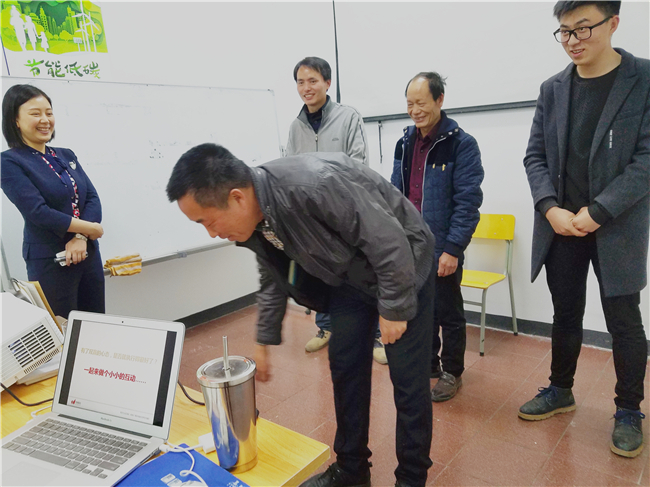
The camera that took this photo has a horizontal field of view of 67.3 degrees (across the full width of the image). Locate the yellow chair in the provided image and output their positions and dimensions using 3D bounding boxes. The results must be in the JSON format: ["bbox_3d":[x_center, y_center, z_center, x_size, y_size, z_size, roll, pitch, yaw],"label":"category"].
[{"bbox_3d":[0.930,0.232,3.032,0.400,0.776,0.435,5,15,41],"label":"yellow chair"}]

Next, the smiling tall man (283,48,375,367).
[{"bbox_3d":[0.083,-0.192,2.921,0.540,1.770,0.360,2,13,28],"label":"smiling tall man"}]

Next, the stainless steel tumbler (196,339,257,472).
[{"bbox_3d":[-0.157,0.265,0.822,0.096,0.228,0.096,-4,11,0],"label":"stainless steel tumbler"}]

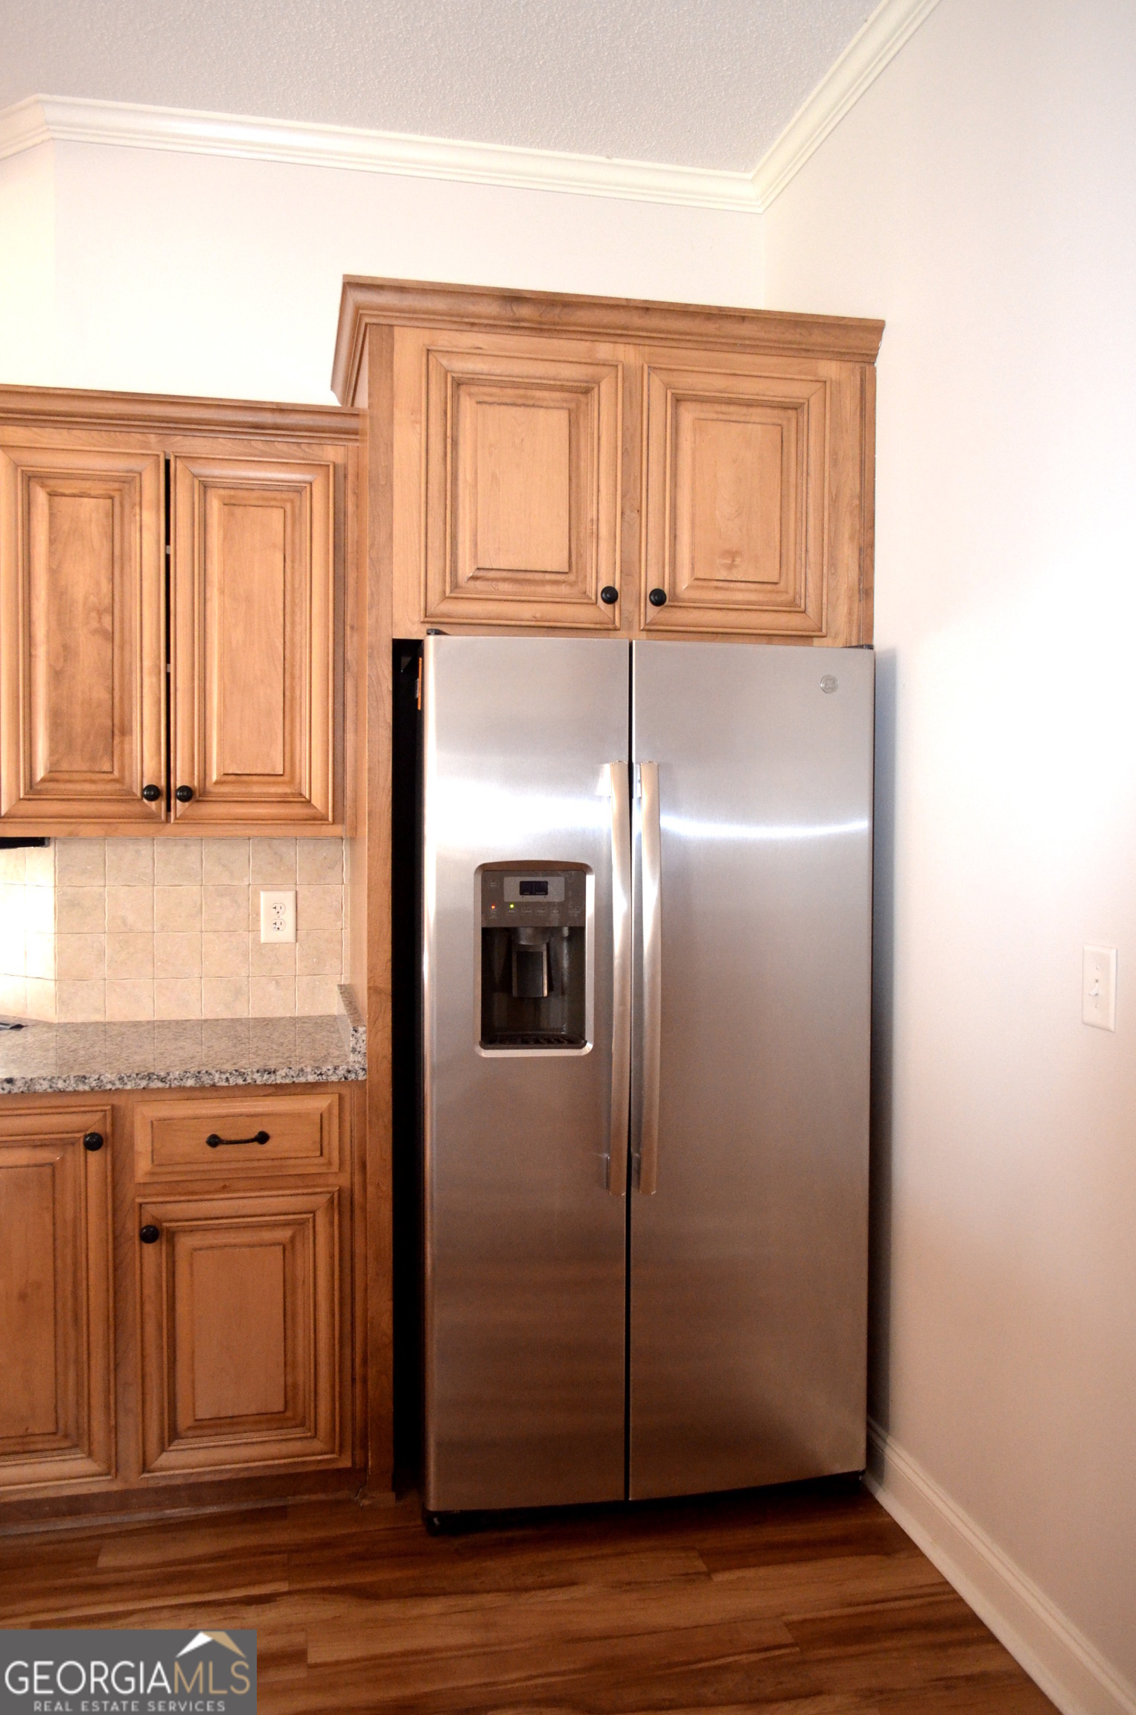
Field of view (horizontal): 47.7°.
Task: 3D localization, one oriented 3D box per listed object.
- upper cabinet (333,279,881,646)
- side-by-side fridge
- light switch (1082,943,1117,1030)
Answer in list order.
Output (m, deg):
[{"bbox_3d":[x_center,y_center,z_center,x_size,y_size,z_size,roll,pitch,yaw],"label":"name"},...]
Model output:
[{"bbox_3d":[0.041,-0.776,2.892,1.099,0.672,0.705,0,2,-12],"label":"upper cabinet"},{"bbox_3d":[0.100,0.434,2.857,0.908,1.763,0.840,0,2,-12],"label":"side-by-side fridge"},{"bbox_3d":[0.804,0.199,1.960,0.016,0.124,0.080,0,2,-12],"label":"light switch"}]

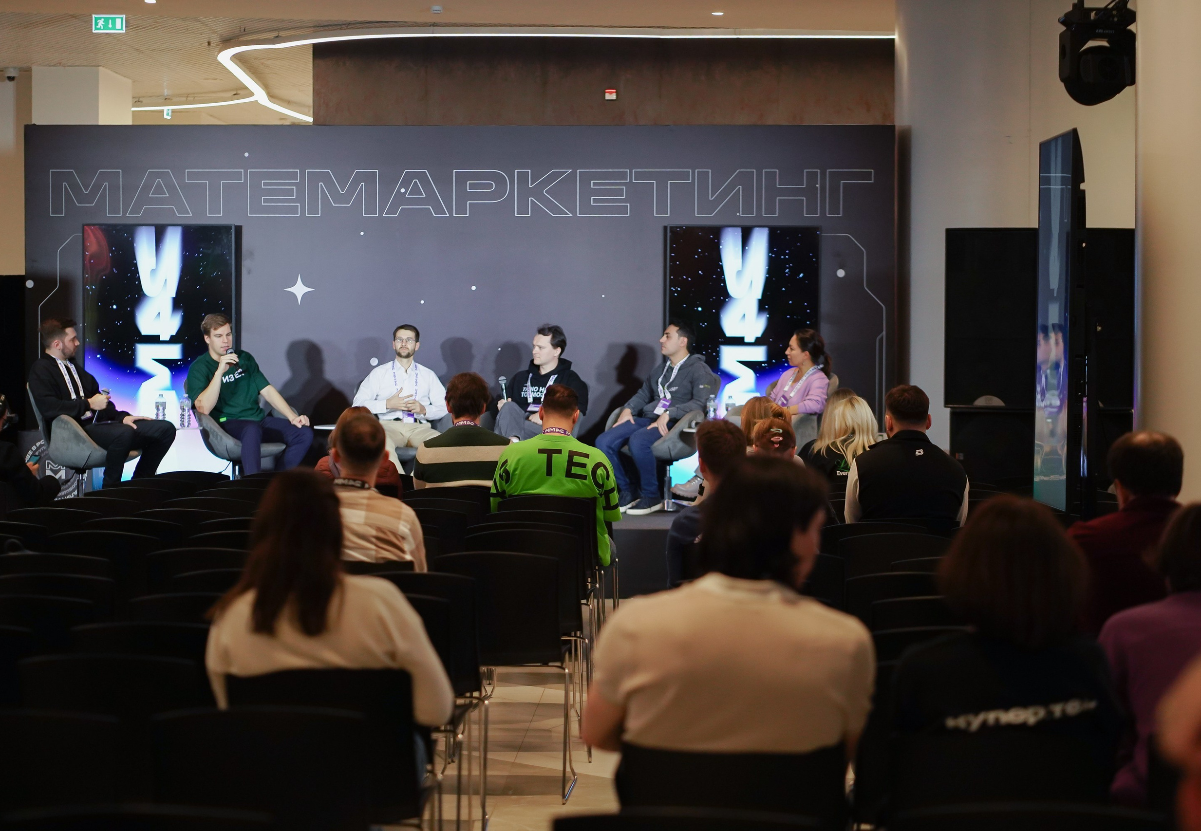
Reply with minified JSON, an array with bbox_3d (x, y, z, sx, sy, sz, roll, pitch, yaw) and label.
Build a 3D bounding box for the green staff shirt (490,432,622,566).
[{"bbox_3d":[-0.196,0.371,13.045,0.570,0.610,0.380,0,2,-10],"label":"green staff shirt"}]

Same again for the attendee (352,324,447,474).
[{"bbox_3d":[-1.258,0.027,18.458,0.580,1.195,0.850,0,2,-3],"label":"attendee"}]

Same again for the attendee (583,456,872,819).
[{"bbox_3d":[0.241,0.712,5.500,0.540,1.290,0.780,0,1,3],"label":"attendee"}]

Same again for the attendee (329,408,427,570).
[{"bbox_3d":[-0.769,0.611,9.619,0.520,1.280,0.780,0,1,3],"label":"attendee"}]

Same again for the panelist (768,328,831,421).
[{"bbox_3d":[1.038,0.008,18.957,0.950,1.200,0.560,-1,2,-33],"label":"panelist"}]

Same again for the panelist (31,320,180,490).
[{"bbox_3d":[-2.990,0.030,17.708,0.800,1.230,0.530,1,2,20],"label":"panelist"}]

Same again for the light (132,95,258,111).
[{"bbox_3d":[-4.467,-3.315,31.374,0.350,0.100,2.802,-1,2,-41],"label":"light"}]

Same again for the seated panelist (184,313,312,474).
[{"bbox_3d":[-2.249,-0.024,18.856,0.680,1.270,0.850,-1,2,-27],"label":"seated panelist"}]

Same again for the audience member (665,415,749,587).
[{"bbox_3d":[0.421,0.642,9.171,0.490,1.285,0.820,0,2,0],"label":"audience member"}]

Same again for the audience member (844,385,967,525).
[{"bbox_3d":[1.235,0.537,11.868,0.530,1.310,0.780,0,1,0],"label":"audience member"}]

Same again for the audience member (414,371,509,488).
[{"bbox_3d":[-0.628,0.469,14.019,0.520,1.360,0.820,0,2,0],"label":"audience member"}]

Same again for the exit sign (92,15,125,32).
[{"bbox_3d":[-4.324,-3.446,25.914,0.290,0.155,0.050,0,2,0],"label":"exit sign"}]

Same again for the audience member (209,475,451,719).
[{"bbox_3d":[-0.623,0.730,6.723,0.530,1.245,0.800,0,2,-6],"label":"audience member"}]

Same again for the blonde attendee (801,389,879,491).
[{"bbox_3d":[1.179,0.501,14.218,0.460,1.260,0.760,0,1,0],"label":"blonde attendee"}]

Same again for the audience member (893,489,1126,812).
[{"bbox_3d":[0.683,0.763,5.644,0.460,1.240,0.800,0,2,-15],"label":"audience member"}]

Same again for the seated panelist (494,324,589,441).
[{"bbox_3d":[-0.392,0.008,18.957,0.640,1.200,0.850,1,2,27],"label":"seated panelist"}]

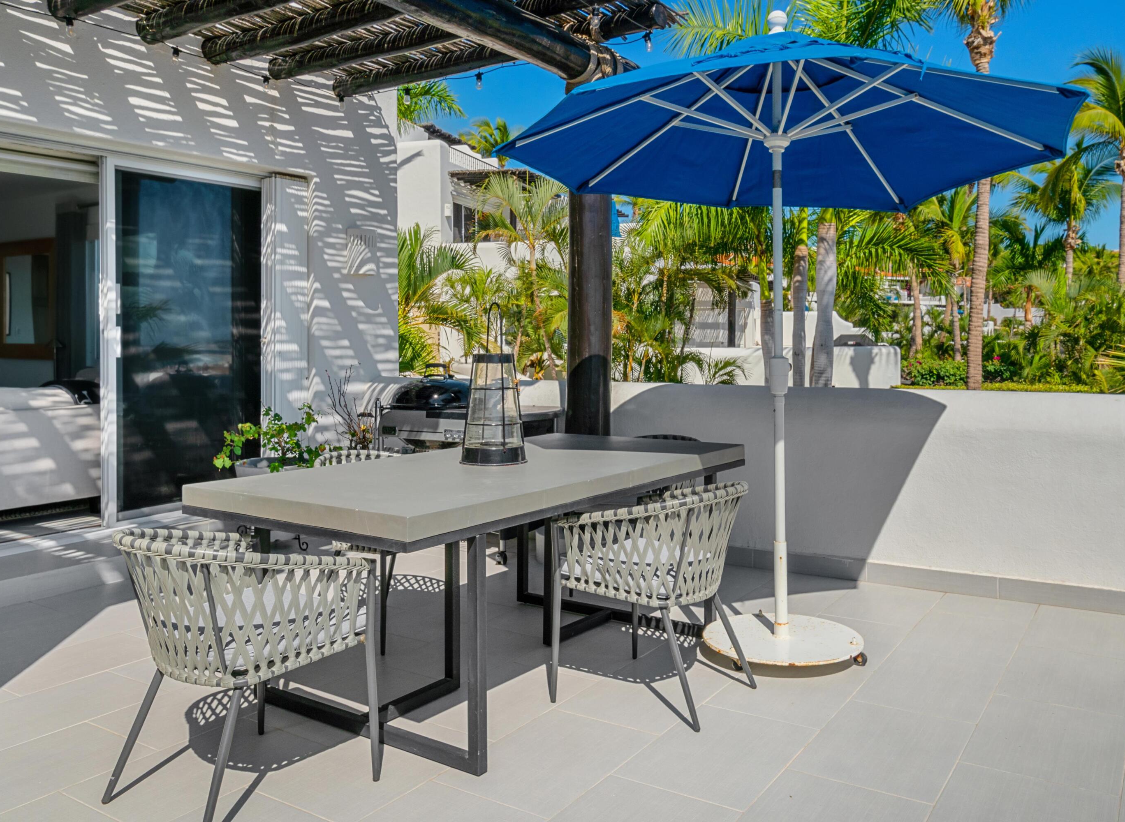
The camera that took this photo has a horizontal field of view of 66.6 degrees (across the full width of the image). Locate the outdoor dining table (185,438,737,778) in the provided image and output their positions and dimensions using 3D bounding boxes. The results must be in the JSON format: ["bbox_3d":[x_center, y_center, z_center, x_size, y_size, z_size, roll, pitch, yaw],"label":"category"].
[{"bbox_3d":[-0.205,0.574,3.277,1.030,0.760,2.030,2,4,36],"label":"outdoor dining table"}]

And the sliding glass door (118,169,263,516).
[{"bbox_3d":[-2.454,-0.432,5.670,0.080,2.200,1.120,2,4,34],"label":"sliding glass door"}]

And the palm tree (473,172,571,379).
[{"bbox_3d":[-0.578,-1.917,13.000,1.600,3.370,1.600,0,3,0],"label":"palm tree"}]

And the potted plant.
[{"bbox_3d":[-1.770,0.332,5.200,0.660,0.760,0.580,-2,3,-19],"label":"potted plant"}]

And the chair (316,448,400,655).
[{"bbox_3d":[-0.777,0.552,3.690,0.590,0.760,0.600,2,4,36],"label":"chair"}]

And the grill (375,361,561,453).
[{"bbox_3d":[-0.530,0.275,5.220,1.120,1.110,0.670,1,4,33],"label":"grill"}]

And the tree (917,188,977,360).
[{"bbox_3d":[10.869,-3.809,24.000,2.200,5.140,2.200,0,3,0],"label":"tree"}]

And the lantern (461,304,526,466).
[{"bbox_3d":[-0.266,-0.109,3.300,0.250,0.605,0.250,0,3,0],"label":"lantern"}]

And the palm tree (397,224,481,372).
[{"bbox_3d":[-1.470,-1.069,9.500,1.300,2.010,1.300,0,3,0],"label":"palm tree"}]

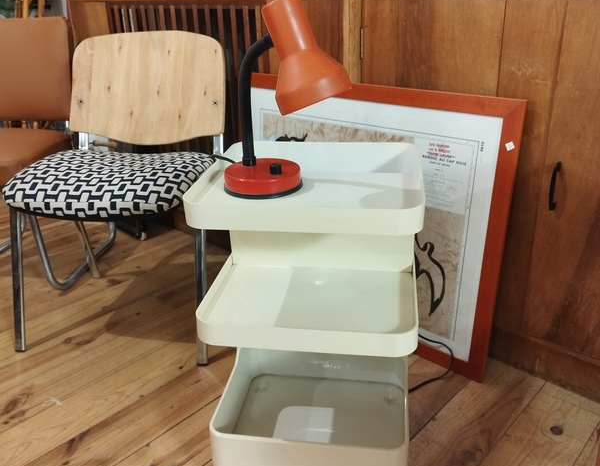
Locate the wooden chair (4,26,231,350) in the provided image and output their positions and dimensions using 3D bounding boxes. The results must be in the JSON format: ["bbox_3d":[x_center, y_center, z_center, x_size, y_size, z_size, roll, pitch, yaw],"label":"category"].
[{"bbox_3d":[-0.495,-0.130,1.586,0.554,0.812,0.540,2,24,9],"label":"wooden chair"}]

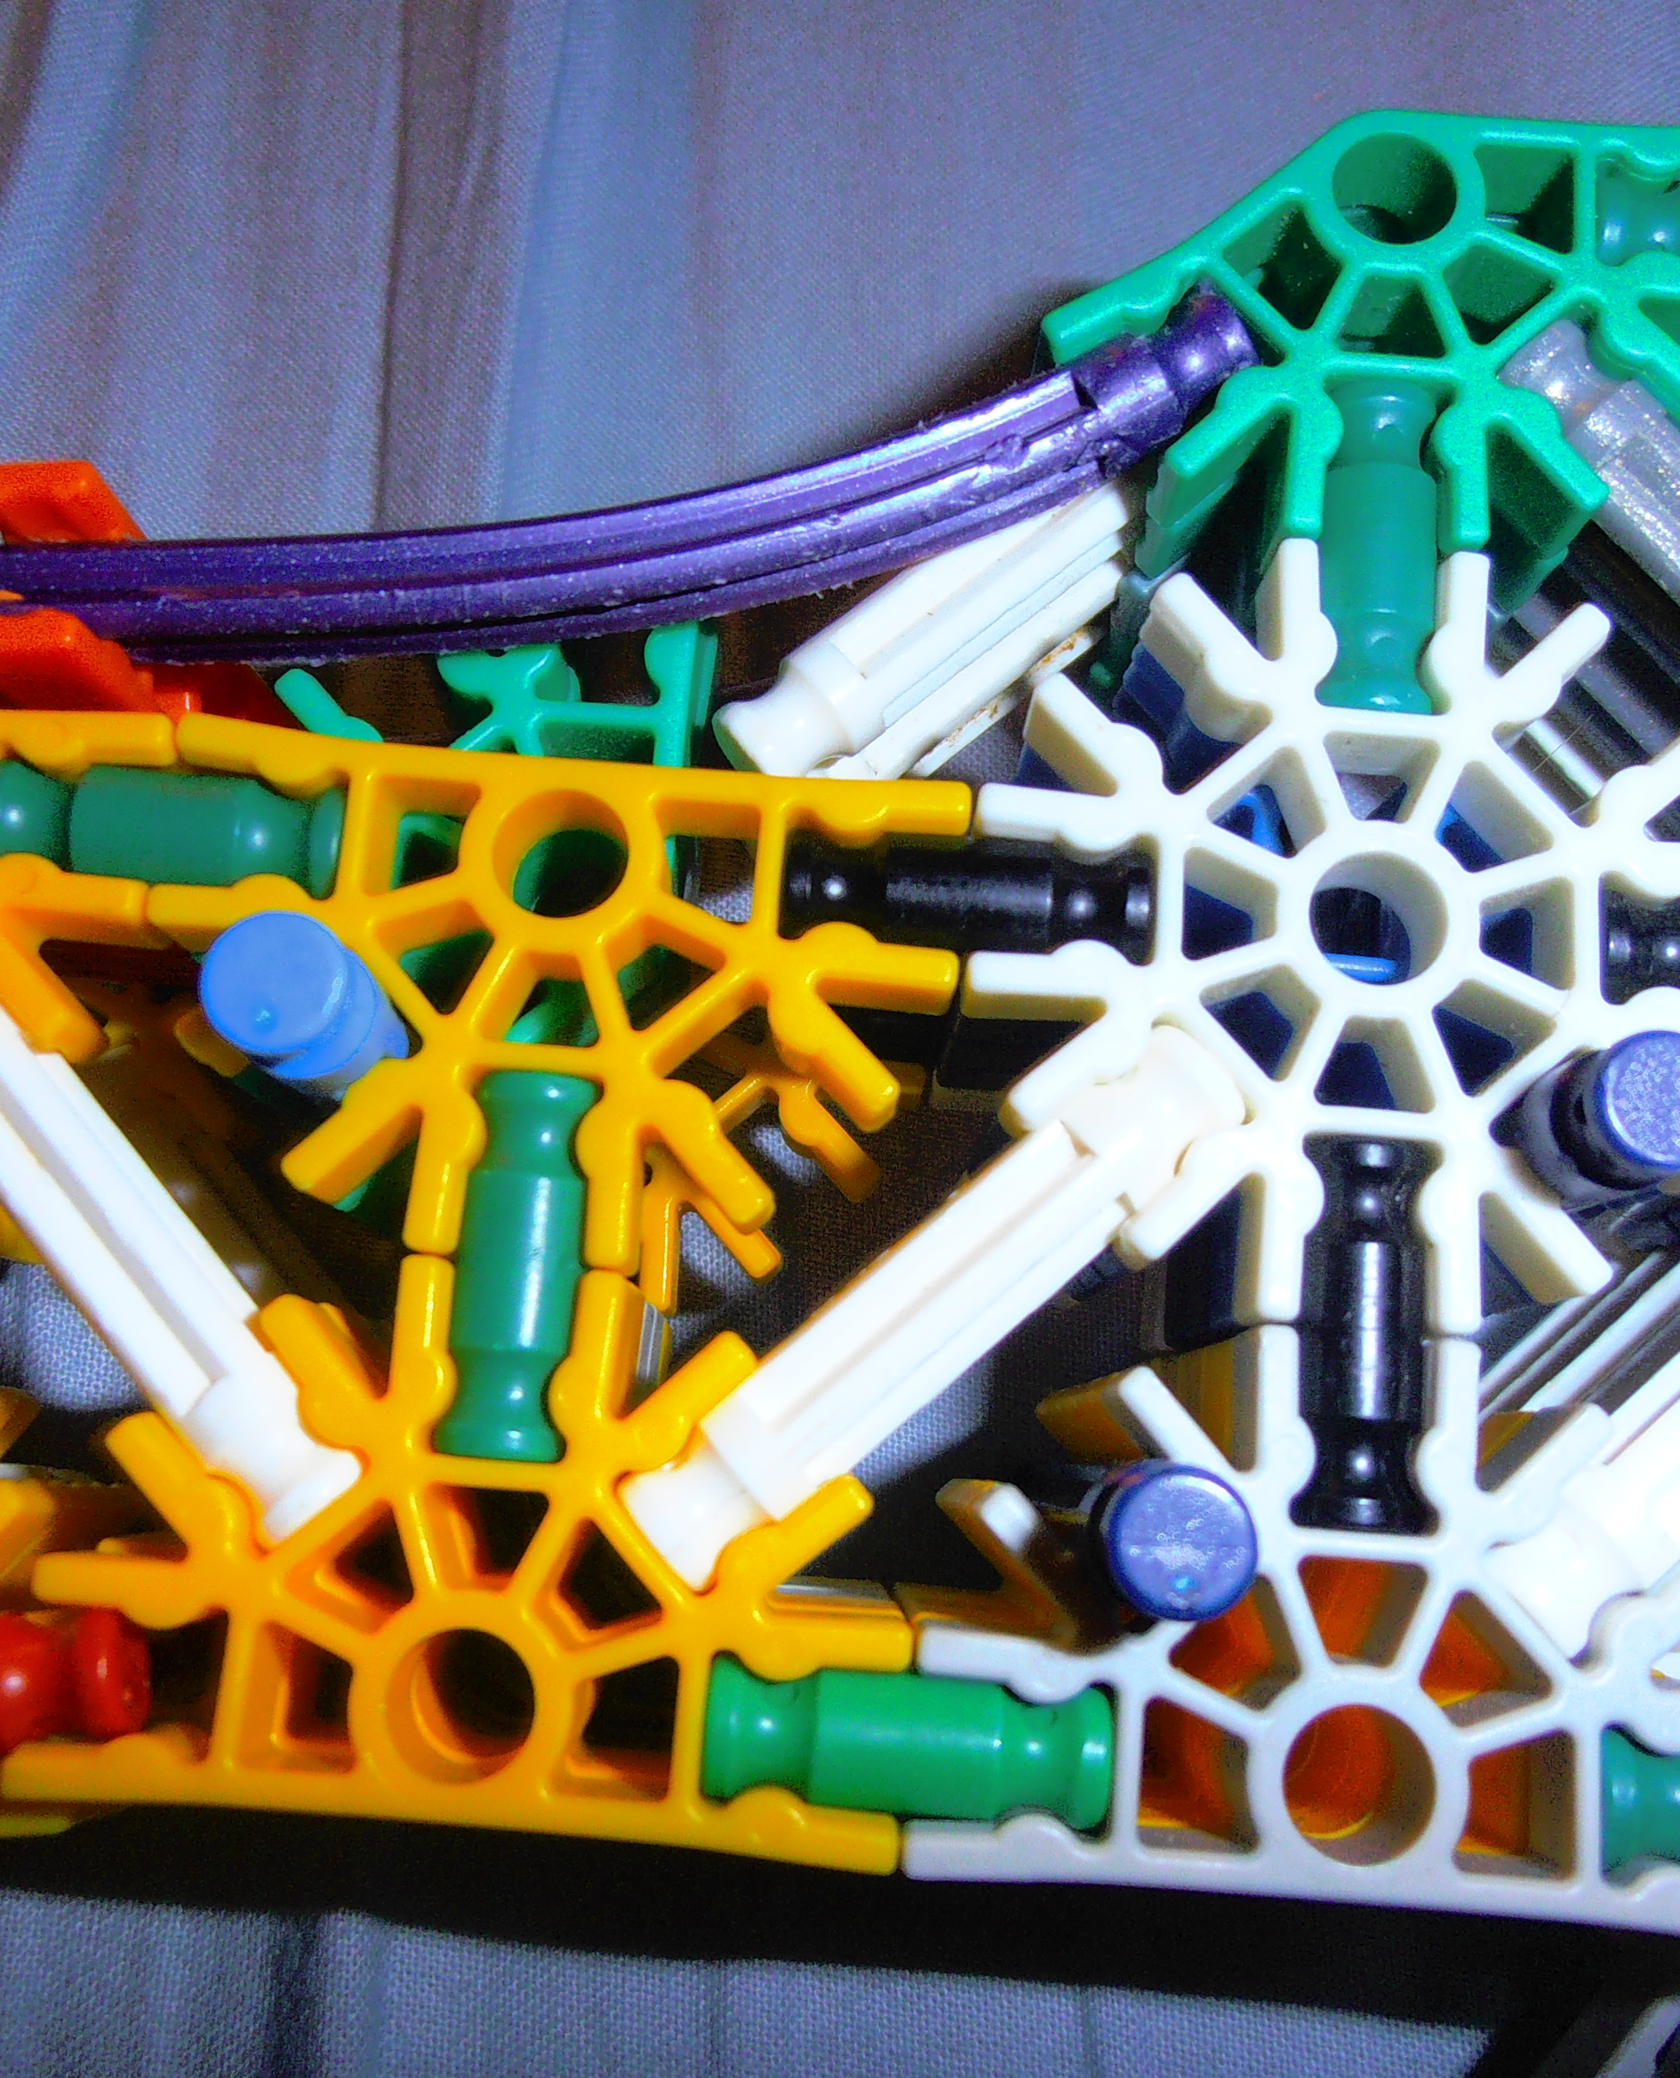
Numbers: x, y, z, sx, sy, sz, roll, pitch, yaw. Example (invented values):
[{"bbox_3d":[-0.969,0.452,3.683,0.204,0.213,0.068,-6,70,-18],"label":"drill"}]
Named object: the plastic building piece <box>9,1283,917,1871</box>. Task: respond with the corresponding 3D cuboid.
[{"bbox_3d":[-0.015,0.022,0.084,0.037,0.006,0.023,5,78,1],"label":"plastic building piece"}]

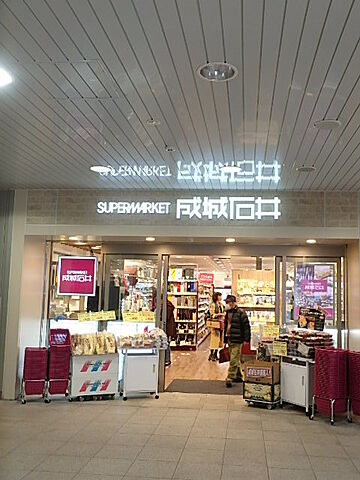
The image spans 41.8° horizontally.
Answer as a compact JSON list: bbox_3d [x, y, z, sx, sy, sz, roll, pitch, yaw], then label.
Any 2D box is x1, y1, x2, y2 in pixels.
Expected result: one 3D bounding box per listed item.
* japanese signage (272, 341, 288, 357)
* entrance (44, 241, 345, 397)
[{"bbox_3d":[1.399,1.535,6.594,0.222,0.205,0.012,-2,-7,26],"label":"japanese signage"},{"bbox_3d":[0.166,1.230,7.565,4.828,2.363,0.250,1,-6,8],"label":"entrance"}]

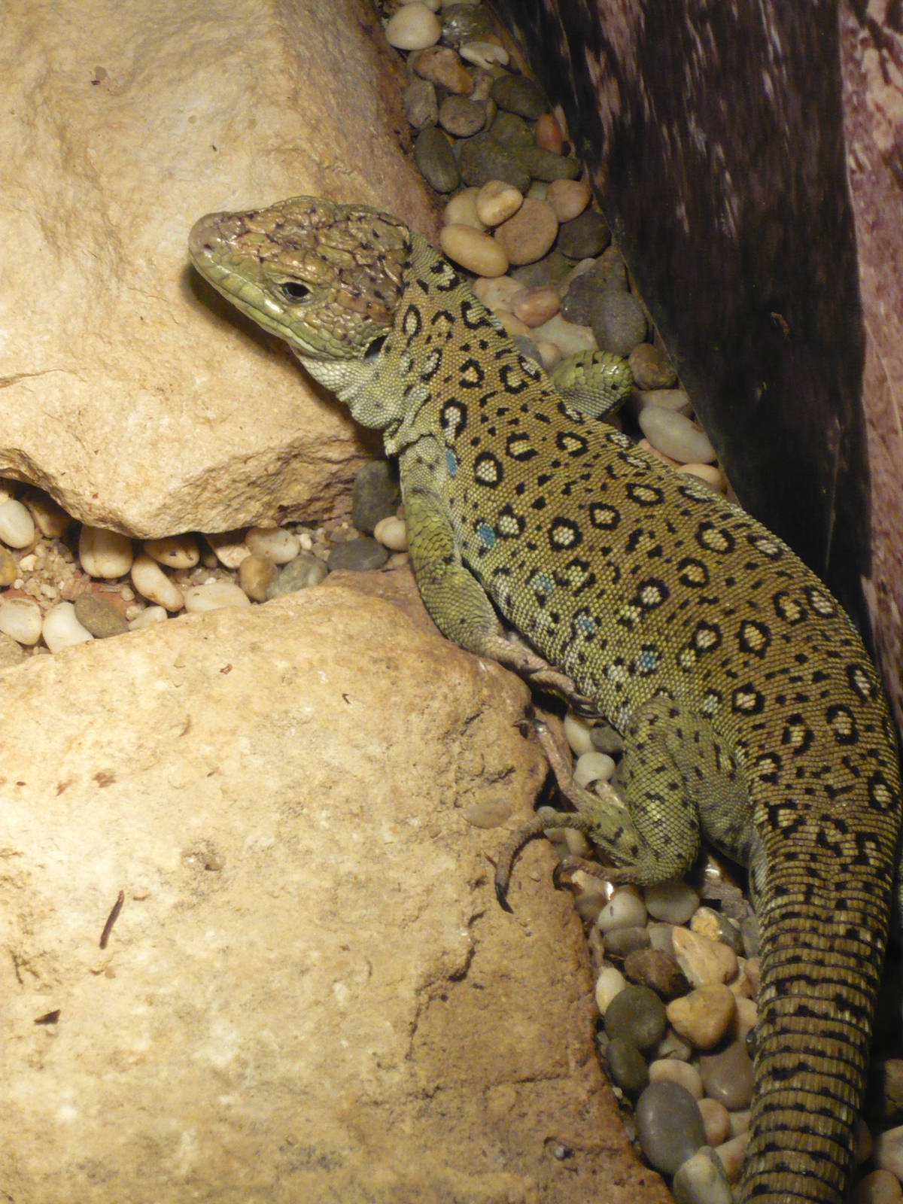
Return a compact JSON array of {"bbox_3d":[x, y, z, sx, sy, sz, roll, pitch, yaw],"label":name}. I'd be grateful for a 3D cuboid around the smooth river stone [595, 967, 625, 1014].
[{"bbox_3d":[0.037,0.090,0.809,0.008,0.006,0.014,-1,48,-1],"label":"smooth river stone"}]

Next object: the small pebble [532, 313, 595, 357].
[{"bbox_3d":[0.029,-0.068,0.893,0.019,0.009,0.014,24,56,22],"label":"small pebble"}]

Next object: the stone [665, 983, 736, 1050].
[{"bbox_3d":[0.054,0.089,0.749,0.016,0.010,0.014,-32,55,-21],"label":"stone"}]

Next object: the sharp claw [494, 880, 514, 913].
[{"bbox_3d":[0.011,0.064,0.752,0.002,0.003,0.008,-28,72,-18],"label":"sharp claw"}]

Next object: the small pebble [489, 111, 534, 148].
[{"bbox_3d":[0.016,-0.127,0.940,0.014,0.008,0.013,35,60,28],"label":"small pebble"}]

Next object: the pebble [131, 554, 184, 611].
[{"bbox_3d":[-0.081,-0.005,0.963,0.009,0.006,0.023,-26,51,-16],"label":"pebble"}]

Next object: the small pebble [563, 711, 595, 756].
[{"bbox_3d":[0.033,0.034,0.912,0.008,0.007,0.016,-17,51,-10],"label":"small pebble"}]

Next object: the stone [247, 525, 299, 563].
[{"bbox_3d":[-0.046,-0.015,0.903,0.015,0.008,0.011,17,50,15],"label":"stone"}]

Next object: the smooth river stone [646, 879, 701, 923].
[{"bbox_3d":[0.055,0.074,0.868,0.014,0.009,0.013,25,56,22],"label":"smooth river stone"}]

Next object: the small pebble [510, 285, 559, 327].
[{"bbox_3d":[0.022,-0.076,0.893,0.013,0.008,0.011,-20,52,-13],"label":"small pebble"}]

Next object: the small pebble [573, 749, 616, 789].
[{"bbox_3d":[0.035,0.041,0.853,0.010,0.007,0.012,19,51,16],"label":"small pebble"}]

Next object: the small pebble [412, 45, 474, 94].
[{"bbox_3d":[-0.002,-0.146,0.953,0.009,0.010,0.021,-39,58,-25],"label":"small pebble"}]

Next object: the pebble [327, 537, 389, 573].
[{"bbox_3d":[-0.026,-0.013,0.952,0.017,0.009,0.012,-6,50,-1],"label":"pebble"}]

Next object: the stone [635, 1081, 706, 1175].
[{"bbox_3d":[0.052,0.124,0.820,0.016,0.011,0.025,-9,50,-4],"label":"stone"}]

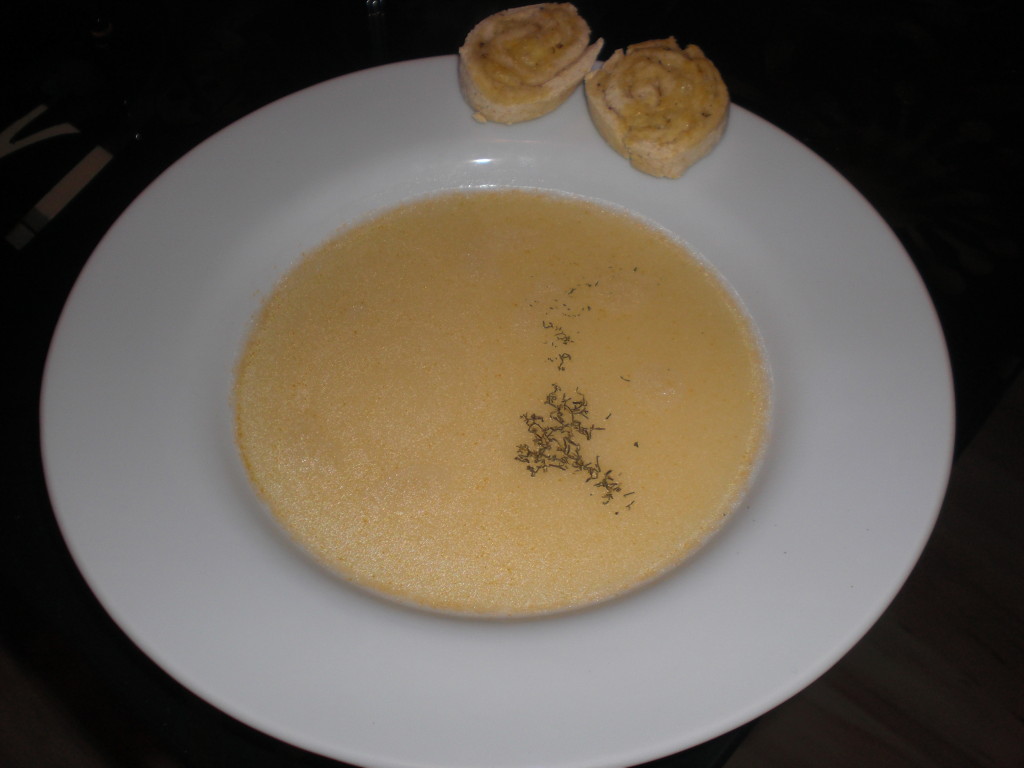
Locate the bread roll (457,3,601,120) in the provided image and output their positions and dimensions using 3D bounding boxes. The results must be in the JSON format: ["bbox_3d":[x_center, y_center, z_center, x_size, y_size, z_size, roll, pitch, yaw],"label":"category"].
[{"bbox_3d":[0.007,-0.117,0.410,0.051,0.014,0.046,4,62,3],"label":"bread roll"}]

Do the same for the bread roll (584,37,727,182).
[{"bbox_3d":[0.051,-0.098,0.397,0.049,0.015,0.053,-2,60,4],"label":"bread roll"}]

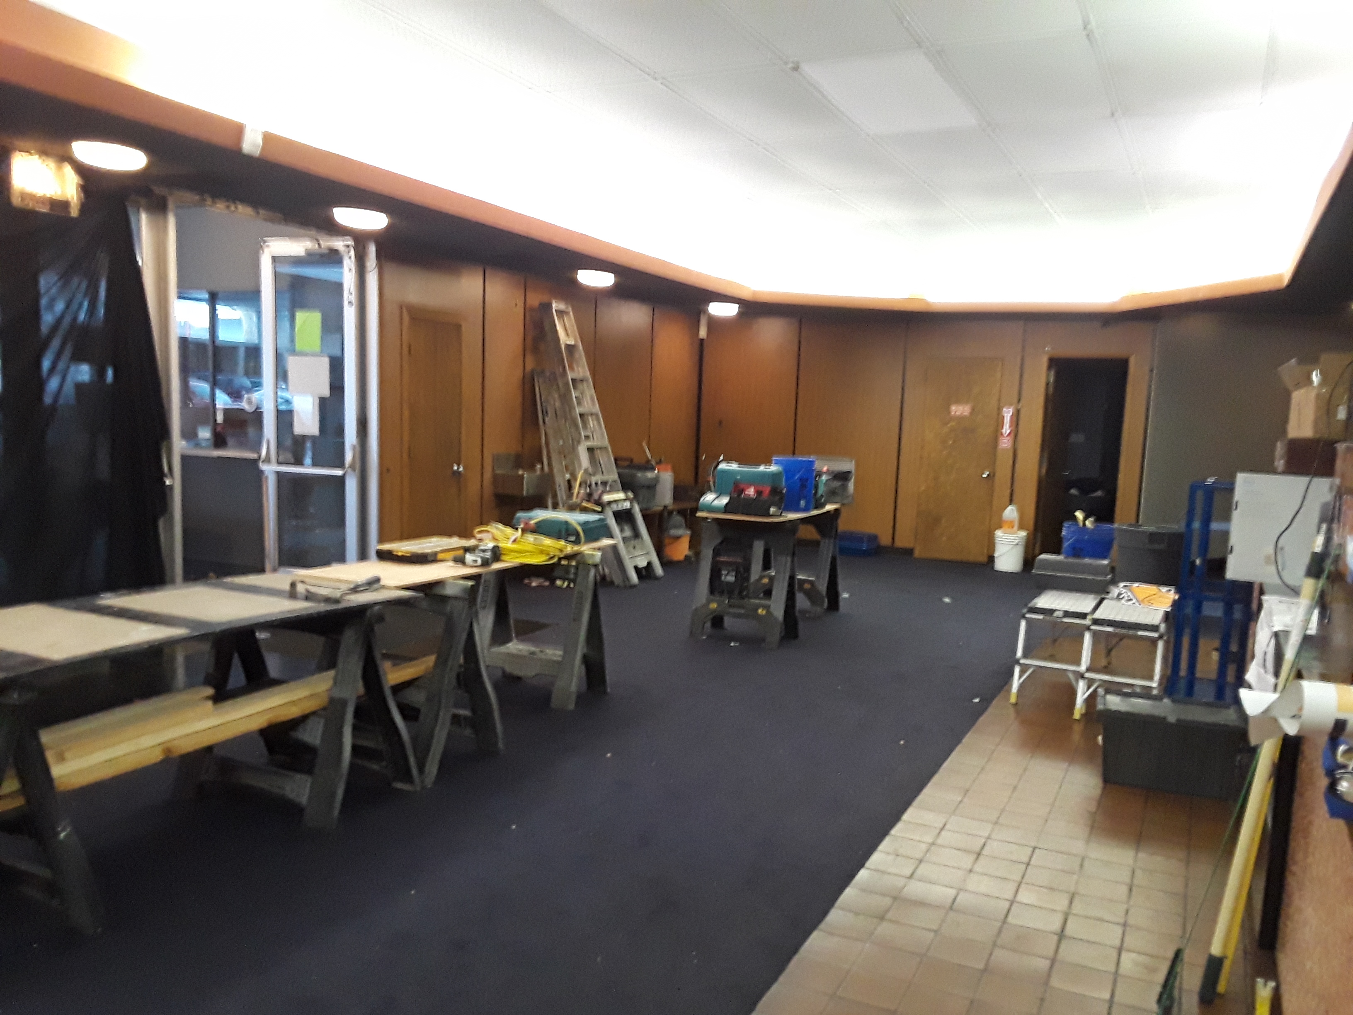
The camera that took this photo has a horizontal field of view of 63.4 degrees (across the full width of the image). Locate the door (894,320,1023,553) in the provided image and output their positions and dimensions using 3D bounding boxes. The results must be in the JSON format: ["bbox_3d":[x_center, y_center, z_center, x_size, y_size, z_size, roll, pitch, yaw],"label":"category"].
[{"bbox_3d":[2.876,-0.683,11.238,1.150,2.380,0.060,4,6,26],"label":"door"}]

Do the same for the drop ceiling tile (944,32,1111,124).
[{"bbox_3d":[1.577,-1.872,4.826,0.600,0.020,1.200,4,5,26],"label":"drop ceiling tile"}]

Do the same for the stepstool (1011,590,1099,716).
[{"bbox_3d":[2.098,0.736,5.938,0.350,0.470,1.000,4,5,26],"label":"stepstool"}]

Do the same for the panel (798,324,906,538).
[{"bbox_3d":[1.798,-0.783,11.532,1.138,2.316,0.040,4,6,26],"label":"panel"}]

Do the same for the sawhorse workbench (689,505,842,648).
[{"bbox_3d":[0.658,0.402,7.409,0.624,0.775,1.511,4,5,22],"label":"sawhorse workbench"}]

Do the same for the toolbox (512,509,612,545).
[{"bbox_3d":[-0.571,0.102,5.518,0.420,0.115,0.310,4,6,26],"label":"toolbox"}]

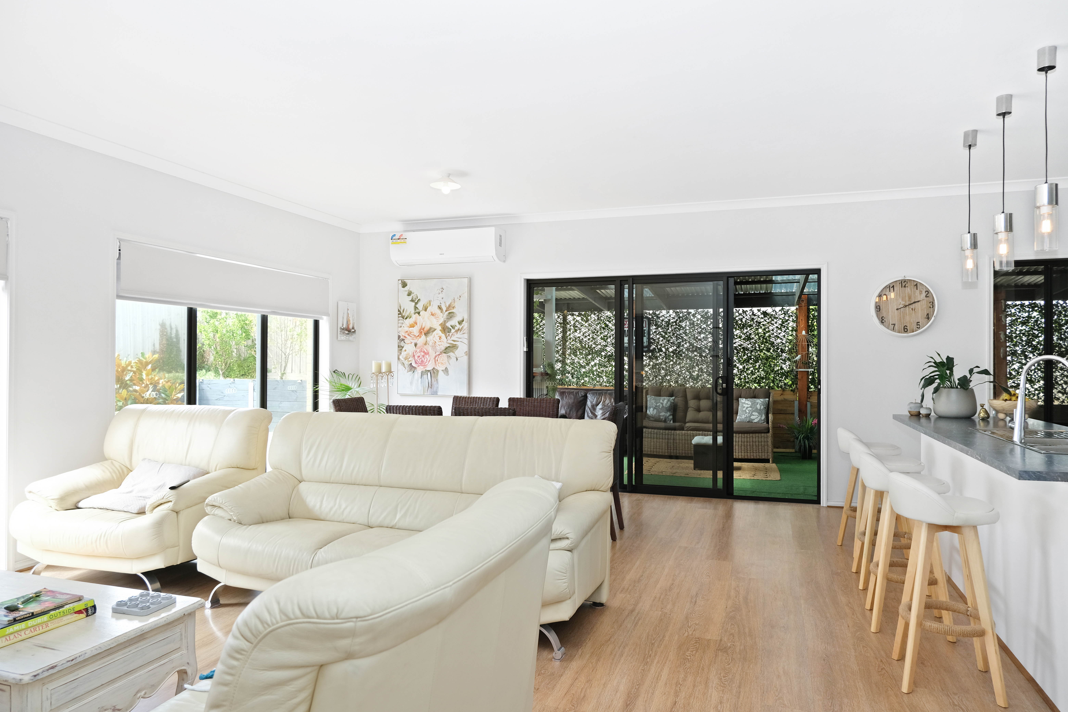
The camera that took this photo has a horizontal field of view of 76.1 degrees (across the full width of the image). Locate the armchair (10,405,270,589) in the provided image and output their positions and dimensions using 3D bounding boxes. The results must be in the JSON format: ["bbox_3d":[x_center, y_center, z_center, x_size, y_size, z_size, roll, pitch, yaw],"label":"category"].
[{"bbox_3d":[-2.368,0.813,4.036,1.180,0.960,0.950,0,0,18],"label":"armchair"}]

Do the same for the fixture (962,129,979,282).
[{"bbox_3d":[2.718,-0.930,4.250,0.085,0.938,0.085,0,0,18],"label":"fixture"}]

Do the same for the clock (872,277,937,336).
[{"bbox_3d":[3.108,-0.416,5.729,0.488,0.490,0.065,0,0,18],"label":"clock"}]

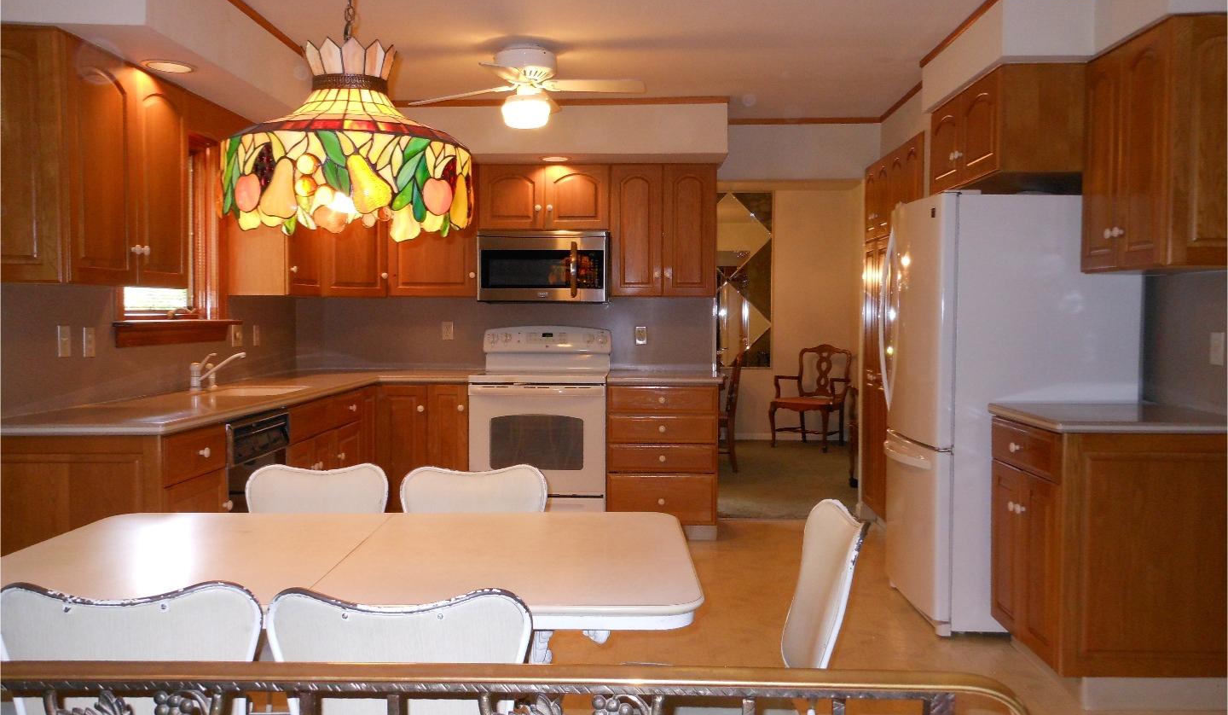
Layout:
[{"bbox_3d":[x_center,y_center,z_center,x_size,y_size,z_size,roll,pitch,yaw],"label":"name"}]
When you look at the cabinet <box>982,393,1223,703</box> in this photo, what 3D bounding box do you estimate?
[{"bbox_3d":[1.735,0.647,3.441,0.650,0.914,0.690,0,2,1],"label":"cabinet"}]

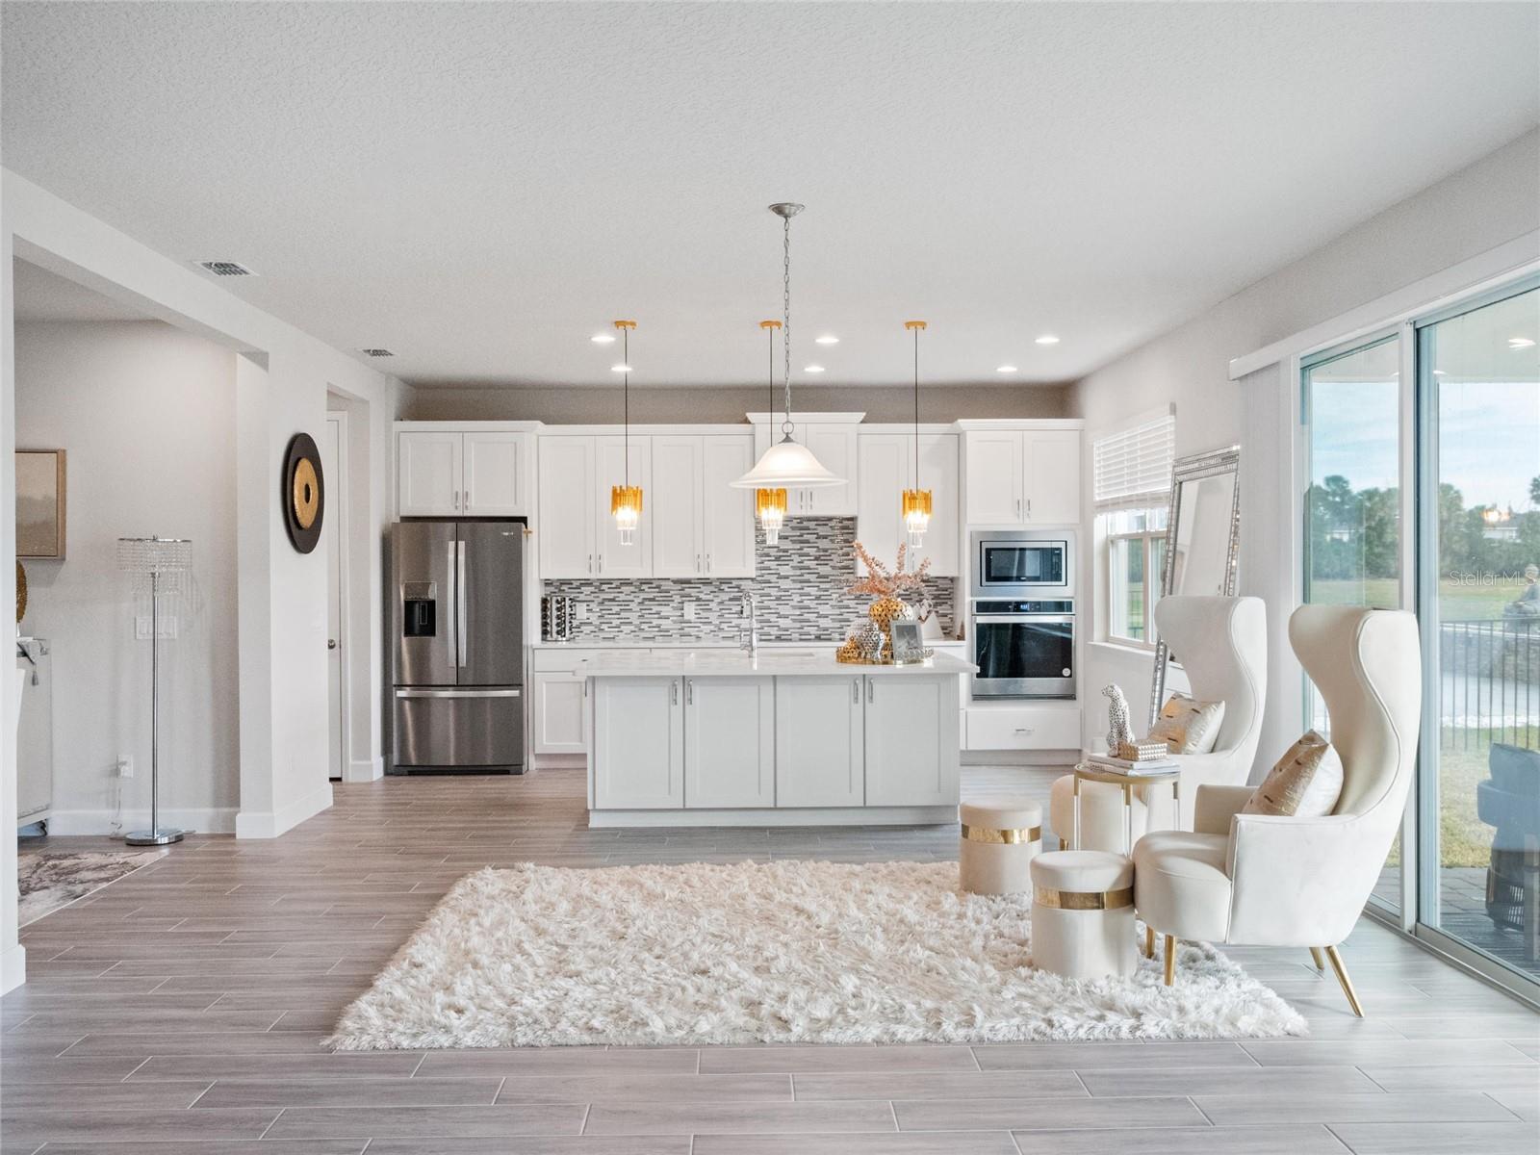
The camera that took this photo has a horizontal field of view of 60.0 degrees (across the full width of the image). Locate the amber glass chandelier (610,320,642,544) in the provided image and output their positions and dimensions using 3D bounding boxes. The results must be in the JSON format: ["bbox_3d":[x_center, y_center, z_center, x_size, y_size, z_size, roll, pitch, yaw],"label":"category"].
[{"bbox_3d":[-0.813,-0.813,7.577,0.181,1.258,0.181,0,0,-1],"label":"amber glass chandelier"}]

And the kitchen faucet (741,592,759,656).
[{"bbox_3d":[-0.132,0.278,8.081,0.105,0.400,0.200,0,0,-18],"label":"kitchen faucet"}]

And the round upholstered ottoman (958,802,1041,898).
[{"bbox_3d":[1.020,1.198,5.883,0.359,0.393,0.359,0,0,0],"label":"round upholstered ottoman"}]

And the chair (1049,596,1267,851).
[{"bbox_3d":[1.726,0.748,5.948,0.890,1.315,0.700,0,0,-10],"label":"chair"}]

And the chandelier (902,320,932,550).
[{"bbox_3d":[0.840,-0.805,7.628,0.181,1.288,0.181,0,0,-1],"label":"chandelier"}]

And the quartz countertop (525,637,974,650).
[{"bbox_3d":[-0.145,0.483,9.943,3.130,0.037,0.620,0,0,-1],"label":"quartz countertop"}]

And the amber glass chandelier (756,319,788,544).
[{"bbox_3d":[0.011,-0.815,7.598,0.184,1.261,0.184,0,0,-1],"label":"amber glass chandelier"}]

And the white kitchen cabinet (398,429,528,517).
[{"bbox_3d":[-2.206,-0.751,9.886,0.940,0.626,0.620,0,0,-1],"label":"white kitchen cabinet"}]

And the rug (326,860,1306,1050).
[{"bbox_3d":[0.154,1.388,5.256,3.000,0.060,2.360,0,0,-1],"label":"rug"}]

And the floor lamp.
[{"bbox_3d":[-3.306,0.597,7.168,0.400,1.633,0.400,0,0,-1],"label":"floor lamp"}]

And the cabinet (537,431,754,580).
[{"bbox_3d":[-0.902,-0.532,10.038,1.600,1.075,0.360,0,0,-1],"label":"cabinet"}]

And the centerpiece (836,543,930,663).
[{"bbox_3d":[0.649,0.141,7.619,0.538,0.681,0.400,0,0,-1],"label":"centerpiece"}]

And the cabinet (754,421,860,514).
[{"bbox_3d":[0.271,-0.800,10.043,0.755,0.700,0.390,0,0,-1],"label":"cabinet"}]

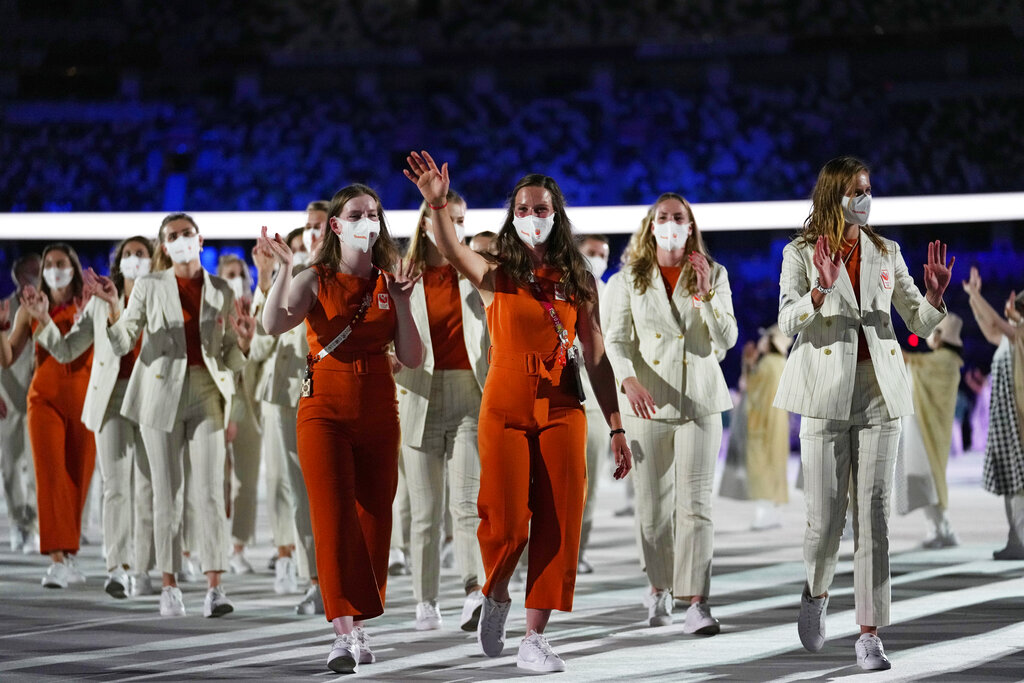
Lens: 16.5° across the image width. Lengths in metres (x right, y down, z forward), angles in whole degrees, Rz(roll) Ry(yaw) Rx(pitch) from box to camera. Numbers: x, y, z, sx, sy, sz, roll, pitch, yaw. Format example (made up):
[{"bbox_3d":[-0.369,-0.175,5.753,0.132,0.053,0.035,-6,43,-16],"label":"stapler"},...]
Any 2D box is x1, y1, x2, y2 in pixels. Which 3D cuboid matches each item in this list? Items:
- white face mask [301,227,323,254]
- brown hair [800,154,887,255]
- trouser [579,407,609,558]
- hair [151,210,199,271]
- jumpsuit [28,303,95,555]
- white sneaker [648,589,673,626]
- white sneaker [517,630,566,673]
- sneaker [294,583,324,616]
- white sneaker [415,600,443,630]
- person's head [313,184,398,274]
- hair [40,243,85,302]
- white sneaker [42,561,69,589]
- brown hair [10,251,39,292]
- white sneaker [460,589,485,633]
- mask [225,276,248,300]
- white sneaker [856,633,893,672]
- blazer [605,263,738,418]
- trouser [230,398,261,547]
[{"bbox_3d":[-0.878,-0.449,15.680,0.130,0.125,0.080,-1,-1,30],"label":"white face mask"},{"bbox_3d":[1.184,-0.486,12.600,0.230,0.345,0.240,-1,-1,40],"label":"brown hair"},{"bbox_3d":[0.341,0.671,19.100,0.390,1.010,0.400,0,-1,0],"label":"trouser"},{"bbox_3d":[-1.503,-0.443,15.800,0.200,0.260,0.240,0,-1,-8],"label":"hair"},{"bbox_3d":[-2.299,0.444,18.000,0.370,1.290,0.360,0,-1,0],"label":"jumpsuit"},{"bbox_3d":[0.619,1.112,14.750,0.110,0.135,0.270,0,9,3],"label":"white sneaker"},{"bbox_3d":[0.106,1.114,12.640,0.105,0.120,0.280,1,-1,-27],"label":"white sneaker"},{"bbox_3d":[-0.879,1.138,15.600,0.107,0.118,0.285,-1,-3,17],"label":"sneaker"},{"bbox_3d":[-0.339,1.130,14.500,0.105,0.117,0.280,0,-1,0],"label":"white sneaker"},{"bbox_3d":[-0.559,-0.398,12.520,0.270,0.315,0.240,0,-1,-20],"label":"person's head"},{"bbox_3d":[-2.300,-0.353,18.050,0.225,0.310,0.230,0,-1,-1],"label":"hair"},{"bbox_3d":[-2.308,1.173,17.850,0.105,0.115,0.280,-1,-11,3],"label":"white sneaker"},{"bbox_3d":[-2.945,-0.419,21.400,0.190,0.250,0.220,0,-1,-11],"label":"brown hair"},{"bbox_3d":[-0.126,1.026,13.900,0.105,0.117,0.280,0,-34,-22],"label":"white sneaker"},{"bbox_3d":[-1.505,-0.290,19.300,0.135,0.125,0.090,0,-1,-27],"label":"mask"},{"bbox_3d":[1.308,1.120,12.760,0.105,0.120,0.280,0,-1,-12],"label":"white sneaker"},{"bbox_3d":[0.658,0.000,14.650,0.530,0.660,0.380,0,-1,-6],"label":"blazer"},{"bbox_3d":[-1.563,0.685,19.800,0.380,0.930,0.420,0,-1,-8],"label":"trouser"}]

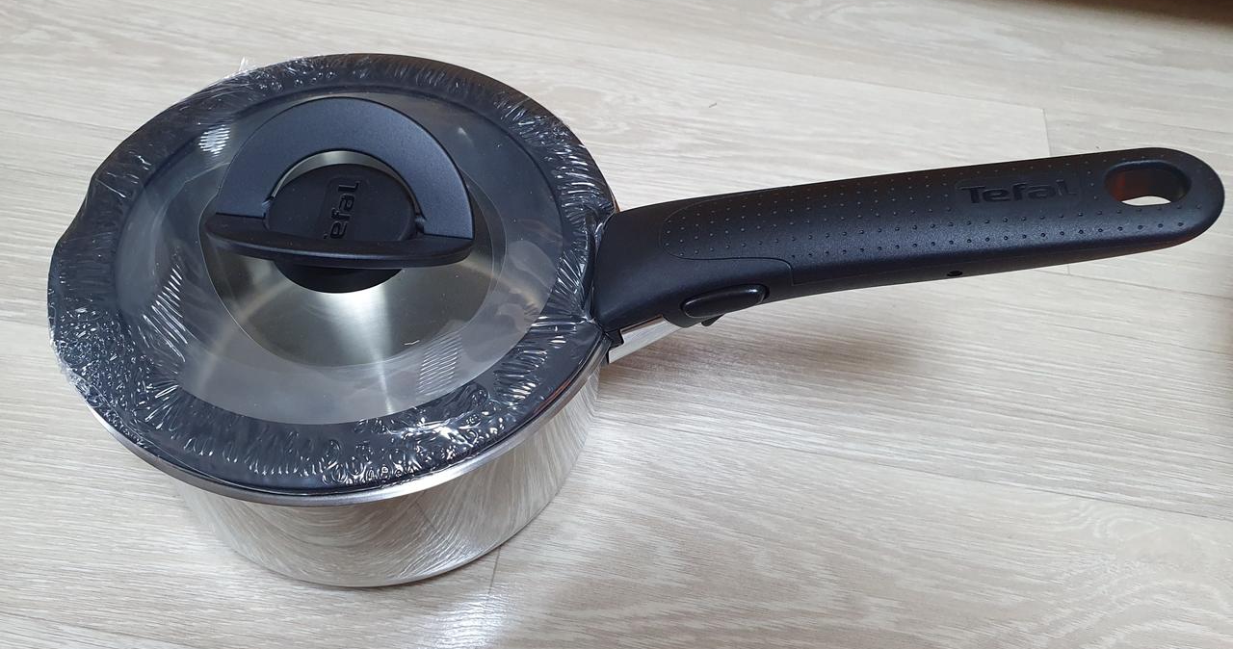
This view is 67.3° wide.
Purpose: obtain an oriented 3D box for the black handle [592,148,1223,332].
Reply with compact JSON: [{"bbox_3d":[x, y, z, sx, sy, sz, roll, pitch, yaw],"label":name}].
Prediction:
[{"bbox_3d":[0.083,-0.026,0.287,0.184,0.032,0.037,-5,55,14],"label":"black handle"}]

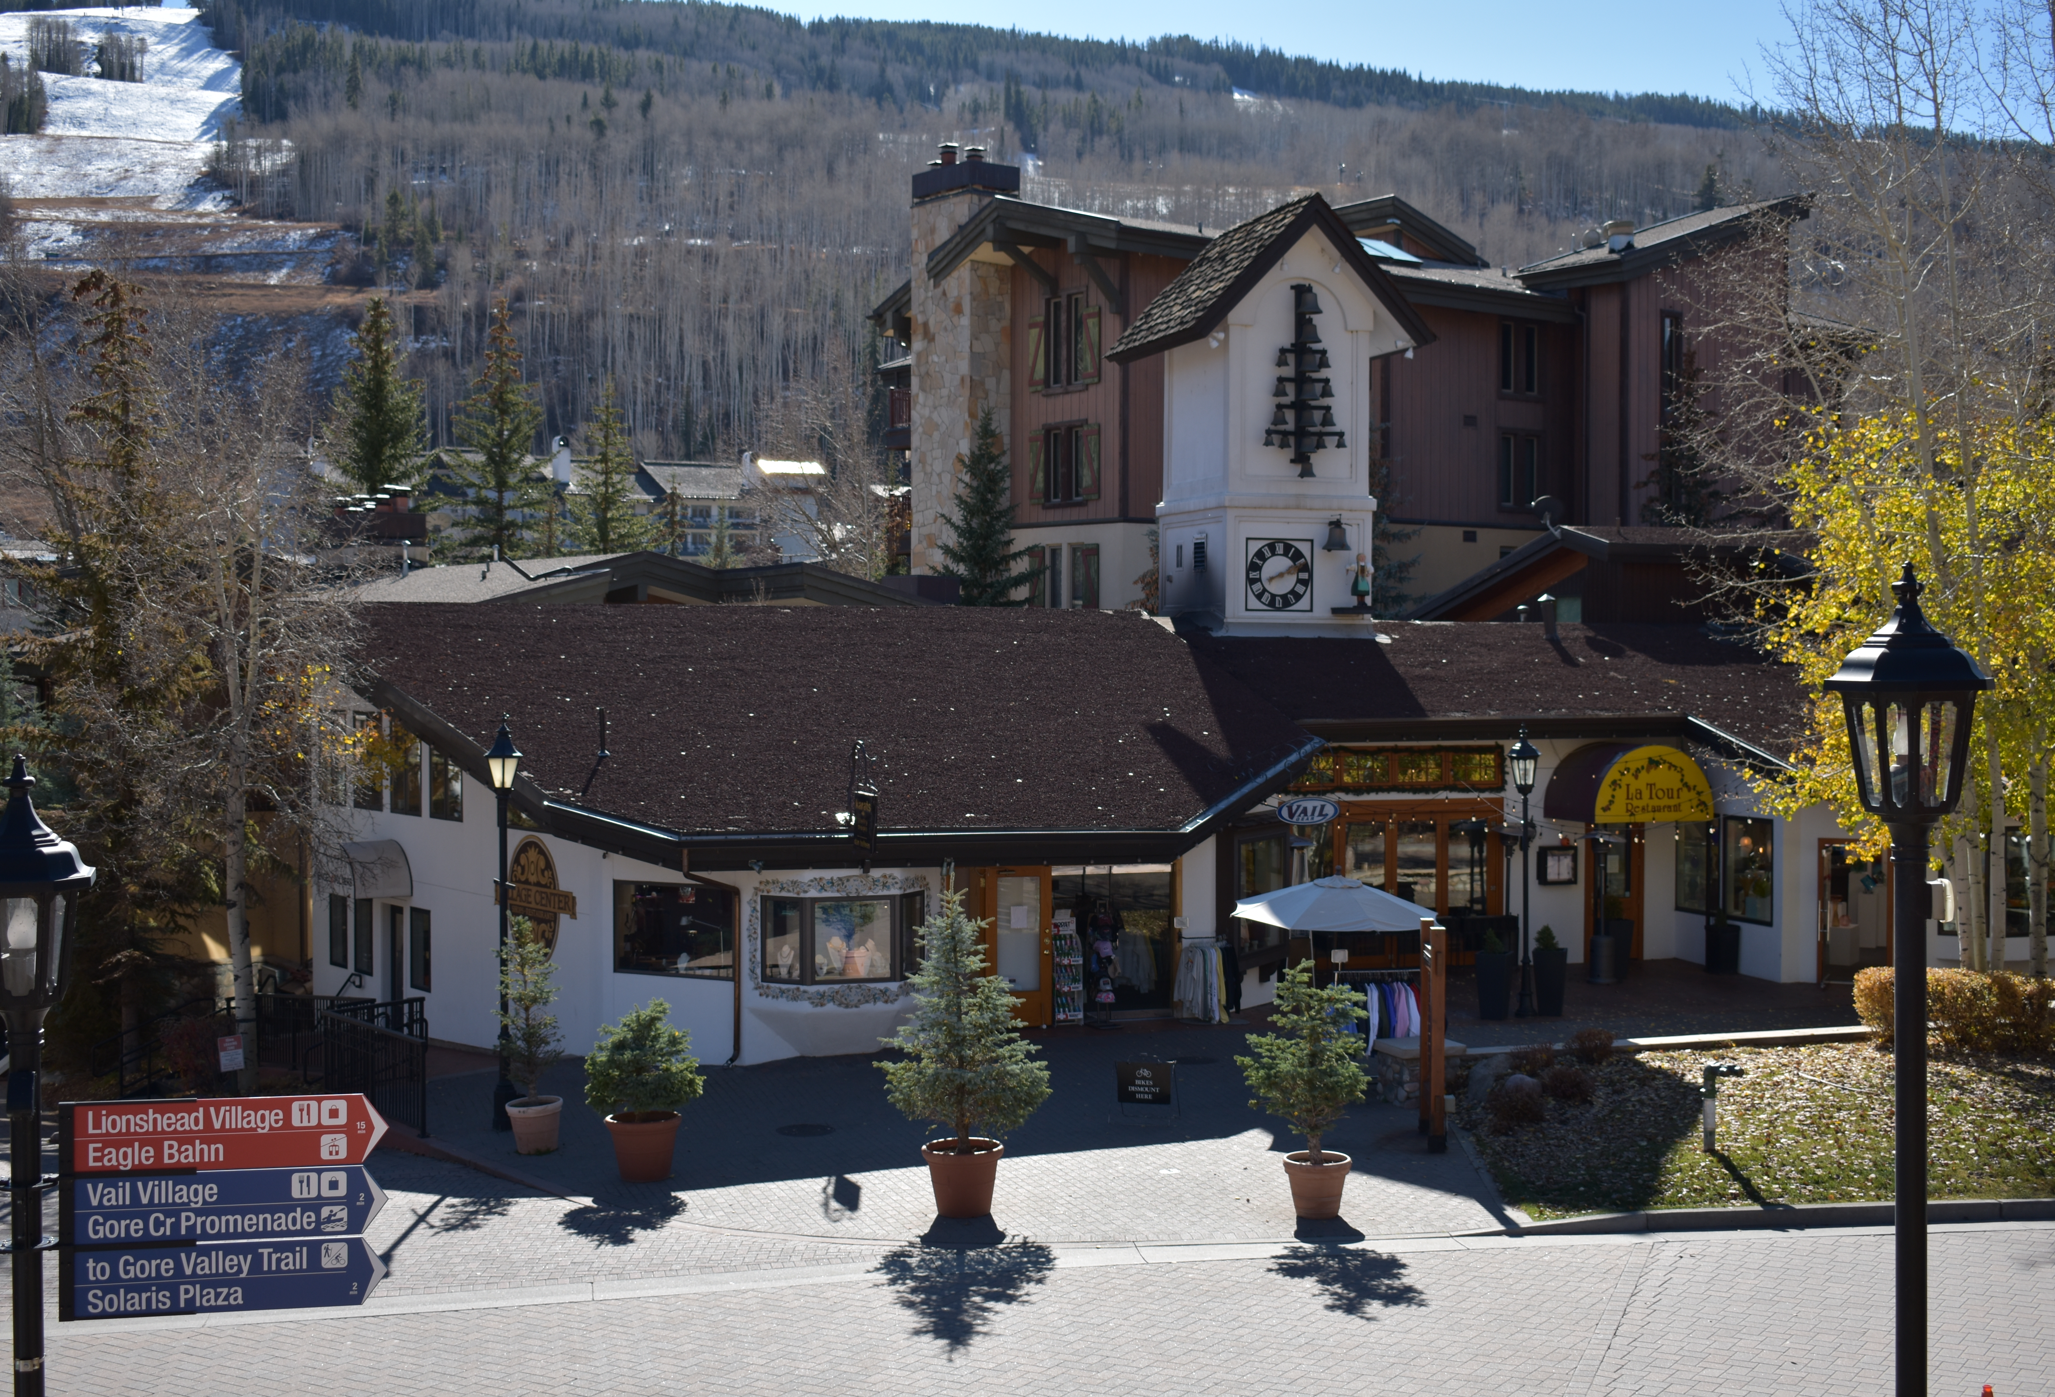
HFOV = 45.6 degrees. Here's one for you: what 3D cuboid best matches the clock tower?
[{"bbox_3d":[3.949,-4.559,40.948,3.929,6.946,4.524,0,1,-18],"label":"clock tower"}]

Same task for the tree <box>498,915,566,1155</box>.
[{"bbox_3d":[-5.200,3.520,25.600,0.710,2.520,0.710,0,0,0],"label":"tree"}]

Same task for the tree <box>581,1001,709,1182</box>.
[{"bbox_3d":[-3.790,3.890,24.250,1.180,1.830,1.150,0,0,0],"label":"tree"}]

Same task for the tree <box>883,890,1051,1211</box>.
[{"bbox_3d":[-0.589,3.268,22.915,1.581,3.105,1.581,0,1,0],"label":"tree"}]

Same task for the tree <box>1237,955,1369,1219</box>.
[{"bbox_3d":[2.561,3.611,22.719,1.209,2.360,1.209,0,1,0],"label":"tree"}]

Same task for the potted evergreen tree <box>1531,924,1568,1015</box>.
[{"bbox_3d":[7.490,3.890,35.000,0.510,1.310,0.510,0,0,-6],"label":"potted evergreen tree"}]

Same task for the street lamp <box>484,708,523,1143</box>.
[{"bbox_3d":[-5.750,2.490,26.850,0.410,4.510,0.410,0,0,0],"label":"street lamp"}]

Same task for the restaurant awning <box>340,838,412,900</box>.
[{"bbox_3d":[-10.580,2.680,38.850,0.950,0.920,1.850,0,1,-34],"label":"restaurant awning"}]

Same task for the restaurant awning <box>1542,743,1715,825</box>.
[{"bbox_3d":[9.552,1.340,38.965,2.043,1.281,1.650,0,1,-13],"label":"restaurant awning"}]

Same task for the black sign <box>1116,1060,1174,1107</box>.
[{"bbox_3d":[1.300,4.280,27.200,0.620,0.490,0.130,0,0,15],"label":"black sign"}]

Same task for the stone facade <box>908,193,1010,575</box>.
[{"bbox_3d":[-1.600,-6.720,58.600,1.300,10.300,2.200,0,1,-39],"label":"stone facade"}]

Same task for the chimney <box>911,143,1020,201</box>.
[{"bbox_3d":[-1.466,-12.577,58.333,1.475,1.230,2.265,-1,2,-38],"label":"chimney"}]

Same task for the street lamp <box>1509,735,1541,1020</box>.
[{"bbox_3d":[7.009,2.422,34.332,0.465,4.070,0.465,0,1,-14],"label":"street lamp"}]

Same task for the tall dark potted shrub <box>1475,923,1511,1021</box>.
[{"bbox_3d":[6.536,3.808,34.222,0.460,1.315,0.460,0,1,-14],"label":"tall dark potted shrub"}]

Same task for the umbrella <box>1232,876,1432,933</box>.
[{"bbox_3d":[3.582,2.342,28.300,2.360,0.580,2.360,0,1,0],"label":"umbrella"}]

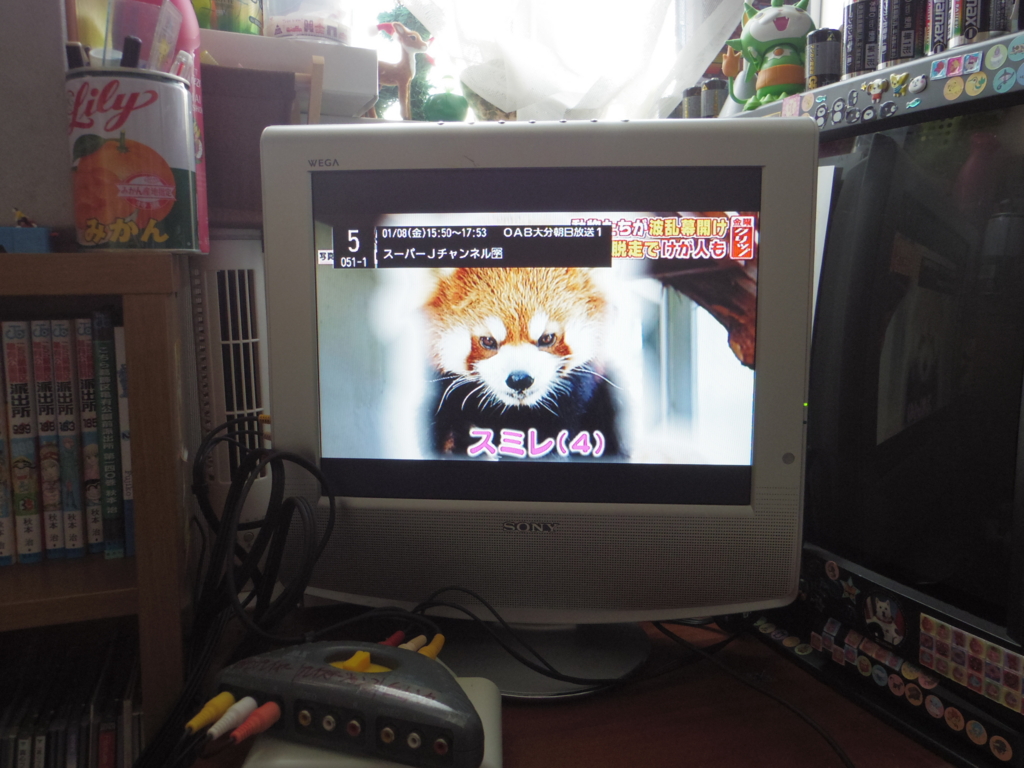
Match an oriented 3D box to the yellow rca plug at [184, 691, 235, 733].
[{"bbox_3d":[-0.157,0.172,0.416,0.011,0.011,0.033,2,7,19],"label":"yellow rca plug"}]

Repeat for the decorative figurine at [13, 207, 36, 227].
[{"bbox_3d":[-0.349,-0.120,0.573,0.016,0.015,0.009,0,7,0],"label":"decorative figurine"}]

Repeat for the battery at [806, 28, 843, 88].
[{"bbox_3d":[0.250,-0.258,0.640,0.026,0.050,0.026,3,7,20],"label":"battery"}]

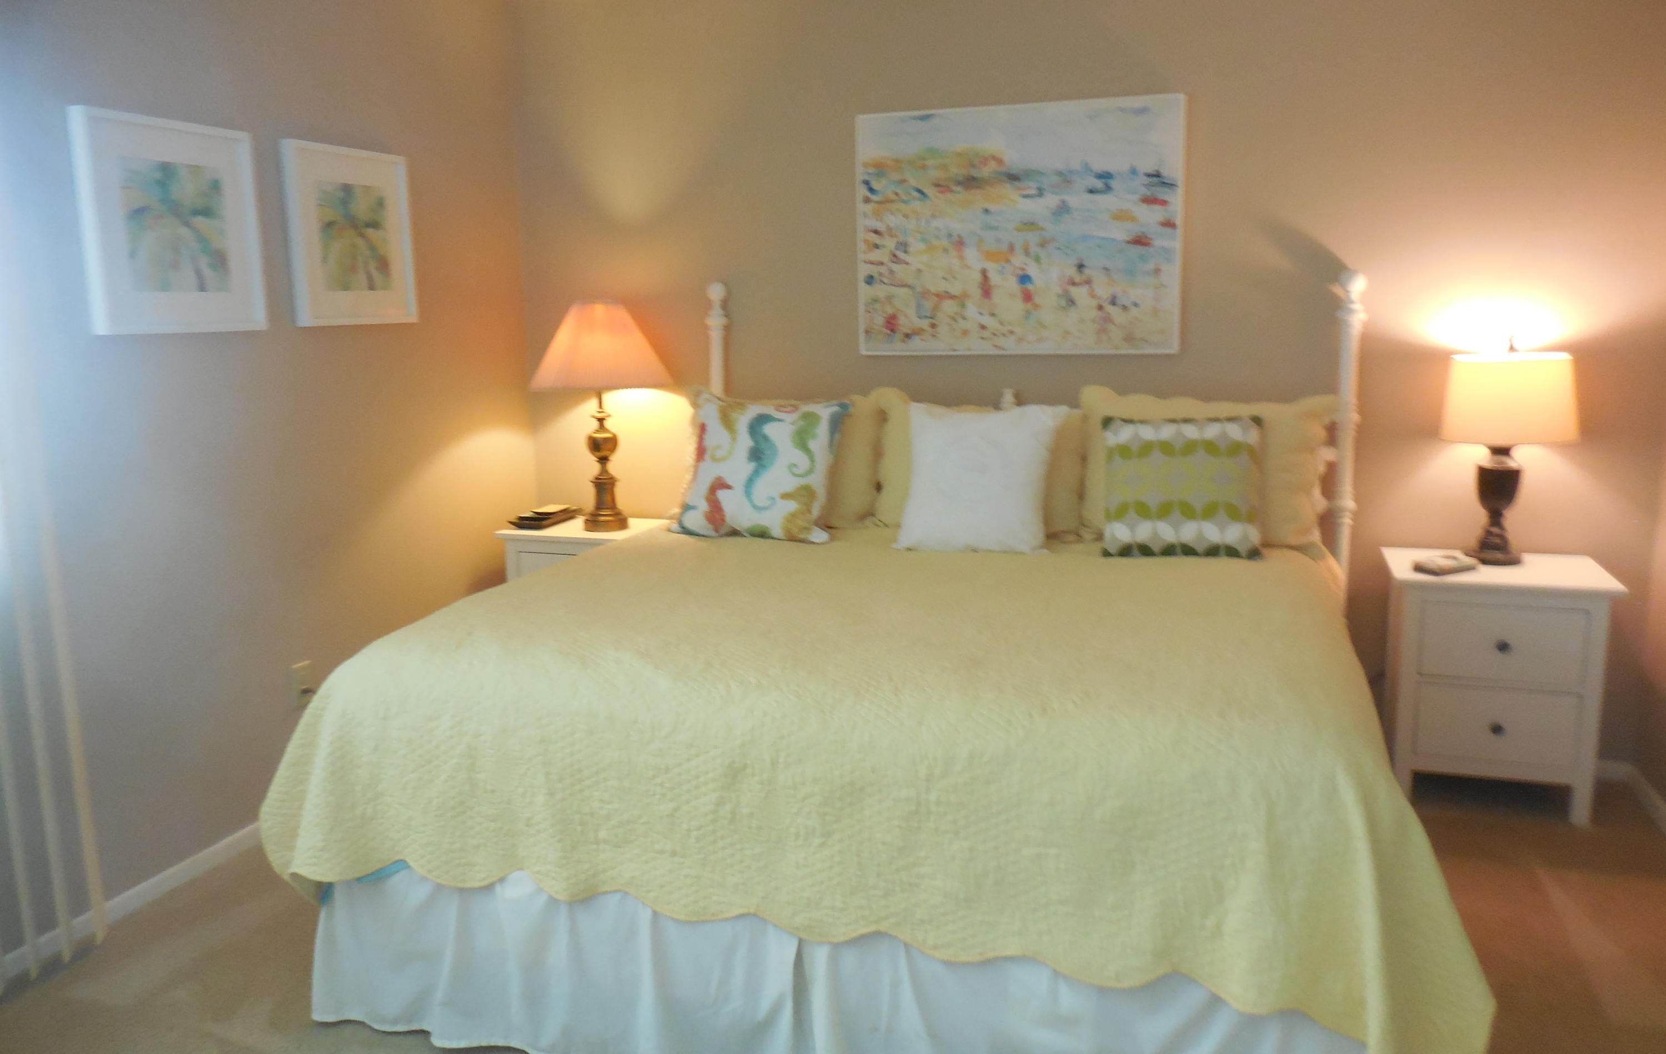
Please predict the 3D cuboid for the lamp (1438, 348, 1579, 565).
[{"bbox_3d":[1.851,-0.193,3.311,0.336,0.603,0.336,3,11,18],"label":"lamp"}]

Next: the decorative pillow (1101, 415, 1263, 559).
[{"bbox_3d":[0.990,-0.115,3.388,0.430,0.415,0.138,1,-6,11],"label":"decorative pillow"}]

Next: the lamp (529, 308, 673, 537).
[{"bbox_3d":[-0.772,-0.372,4.046,0.464,0.766,0.464,-1,11,0],"label":"lamp"}]

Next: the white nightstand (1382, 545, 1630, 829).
[{"bbox_3d":[1.835,0.432,3.387,0.538,0.652,0.385,3,11,18],"label":"white nightstand"}]

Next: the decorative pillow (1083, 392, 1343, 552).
[{"bbox_3d":[1.093,-0.169,3.512,0.692,0.464,0.168,3,-4,18],"label":"decorative pillow"}]

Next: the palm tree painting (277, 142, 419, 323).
[{"bbox_3d":[-1.379,-0.832,3.464,0.041,0.494,0.474,3,11,18],"label":"palm tree painting"}]

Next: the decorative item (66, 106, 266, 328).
[{"bbox_3d":[-1.573,-0.718,2.884,0.041,0.494,0.479,3,11,18],"label":"decorative item"}]

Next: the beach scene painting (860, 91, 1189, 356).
[{"bbox_3d":[0.571,-0.924,3.770,1.009,0.754,0.035,3,11,18],"label":"beach scene painting"}]

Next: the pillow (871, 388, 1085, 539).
[{"bbox_3d":[0.460,-0.192,3.688,0.672,0.464,0.168,3,-4,18],"label":"pillow"}]

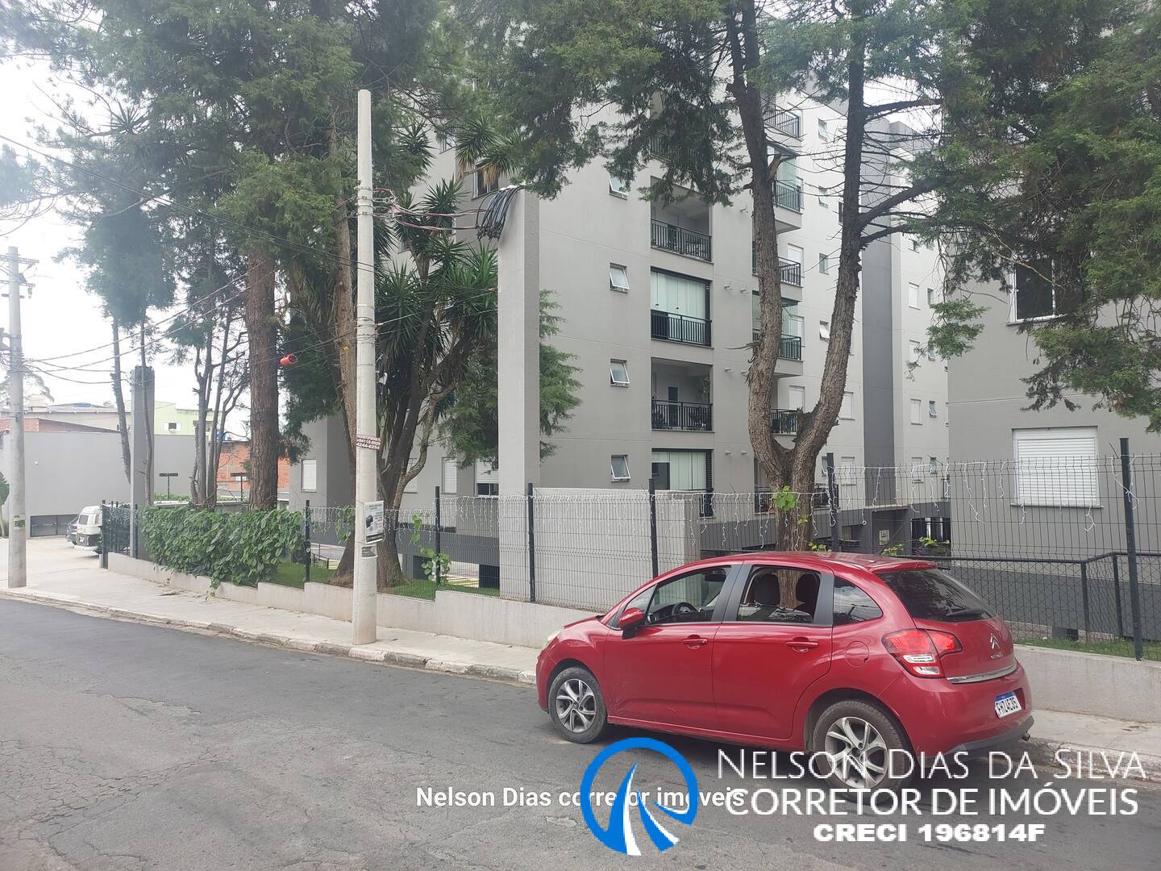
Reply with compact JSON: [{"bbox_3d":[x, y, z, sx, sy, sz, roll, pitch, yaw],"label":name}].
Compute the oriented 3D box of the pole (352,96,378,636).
[{"bbox_3d":[-2.987,-1.004,13.036,0.330,7.714,0.330,0,-2,-13],"label":"pole"}]

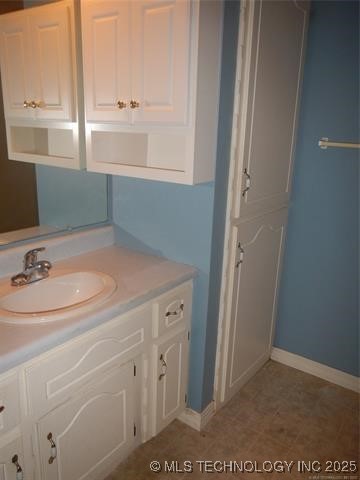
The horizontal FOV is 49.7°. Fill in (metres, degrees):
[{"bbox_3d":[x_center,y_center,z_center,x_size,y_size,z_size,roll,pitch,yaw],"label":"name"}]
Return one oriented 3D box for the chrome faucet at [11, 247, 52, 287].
[{"bbox_3d":[-0.512,0.089,1.399,0.156,0.141,0.150,13,20,34],"label":"chrome faucet"}]

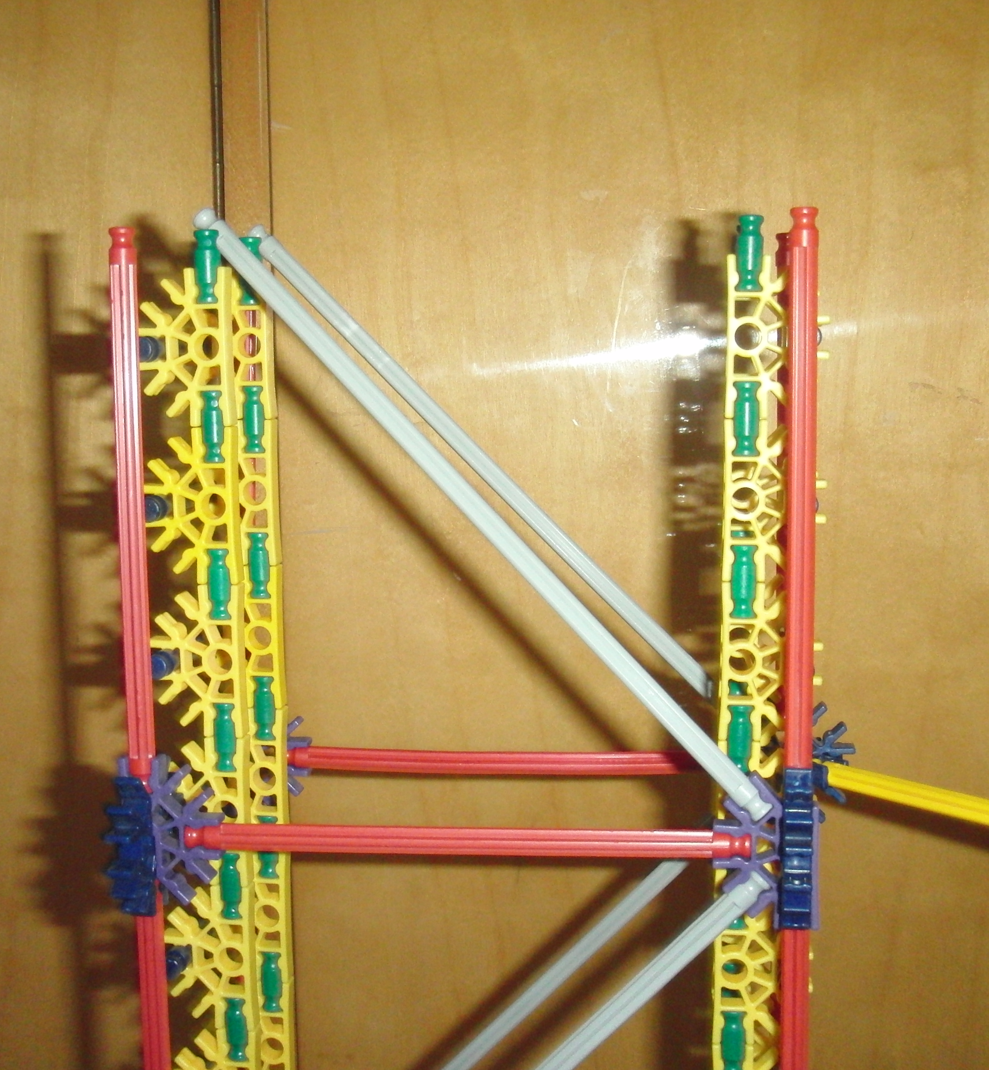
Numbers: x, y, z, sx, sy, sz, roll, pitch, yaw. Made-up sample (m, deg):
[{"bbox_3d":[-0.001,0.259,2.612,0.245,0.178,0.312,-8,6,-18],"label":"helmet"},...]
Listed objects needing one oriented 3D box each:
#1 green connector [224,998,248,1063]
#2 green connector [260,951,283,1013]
[{"bbox_3d":[-0.065,0.124,0.392,0.006,0.017,0.006,0,8,6],"label":"green connector"},{"bbox_3d":[-0.059,0.120,0.421,0.006,0.017,0.006,0,8,6],"label":"green connector"}]

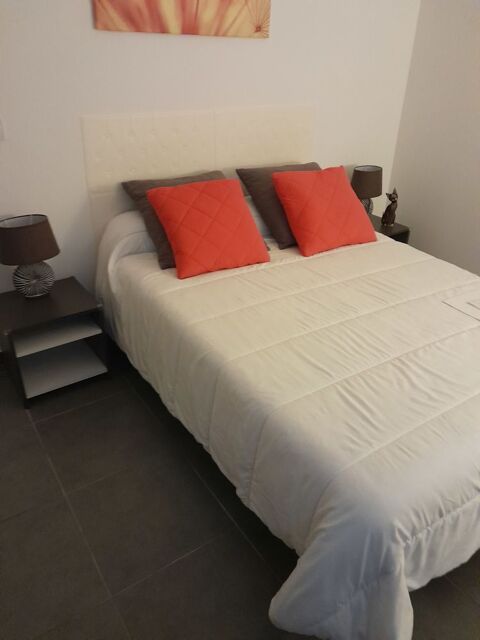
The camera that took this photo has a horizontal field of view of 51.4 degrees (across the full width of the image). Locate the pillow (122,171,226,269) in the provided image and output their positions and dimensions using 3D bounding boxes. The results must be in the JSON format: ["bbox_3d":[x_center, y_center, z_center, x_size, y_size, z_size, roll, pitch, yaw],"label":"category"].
[{"bbox_3d":[-0.214,-0.506,2.435,0.550,0.140,0.510,-17,69,-30],"label":"pillow"}]

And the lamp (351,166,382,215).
[{"bbox_3d":[0.856,-0.826,3.350,0.250,0.355,0.210,-17,33,-30],"label":"lamp"}]

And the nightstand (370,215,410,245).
[{"bbox_3d":[0.879,-0.461,3.469,0.400,0.395,0.380,-17,33,-30],"label":"nightstand"}]

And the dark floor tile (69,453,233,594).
[{"bbox_3d":[-0.316,0.674,1.760,0.457,0.010,0.457,-17,33,-30],"label":"dark floor tile"}]

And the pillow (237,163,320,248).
[{"bbox_3d":[0.316,-0.639,2.685,0.530,0.140,0.510,-17,71,-30],"label":"pillow"}]

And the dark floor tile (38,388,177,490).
[{"bbox_3d":[-0.572,0.487,2.095,0.457,0.010,0.457,-17,33,-30],"label":"dark floor tile"}]

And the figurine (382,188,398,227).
[{"bbox_3d":[1.001,-0.751,3.341,0.075,0.240,0.085,-17,33,-30],"label":"figurine"}]

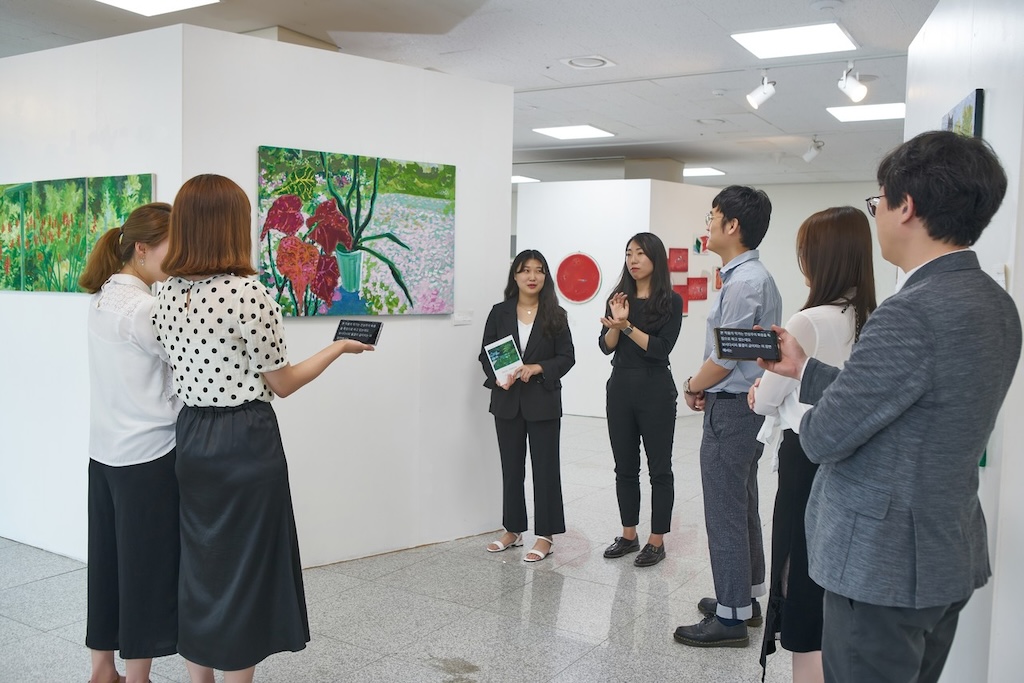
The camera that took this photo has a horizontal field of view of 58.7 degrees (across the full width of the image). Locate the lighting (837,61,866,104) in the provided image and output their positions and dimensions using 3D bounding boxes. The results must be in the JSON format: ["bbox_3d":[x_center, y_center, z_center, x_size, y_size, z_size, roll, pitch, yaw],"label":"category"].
[{"bbox_3d":[2.115,-1.621,5.664,0.120,0.250,0.190,0,4,-19],"label":"lighting"}]

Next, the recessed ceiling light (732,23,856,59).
[{"bbox_3d":[1.631,-1.735,5.234,0.600,0.040,0.600,4,4,30],"label":"recessed ceiling light"}]

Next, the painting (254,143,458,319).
[{"bbox_3d":[-0.728,-0.511,4.460,1.090,0.775,0.032,-2,5,-39],"label":"painting"}]

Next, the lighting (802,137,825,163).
[{"bbox_3d":[2.811,-1.795,8.520,0.190,0.250,0.120,3,4,25],"label":"lighting"}]

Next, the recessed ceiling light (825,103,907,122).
[{"bbox_3d":[2.896,-1.841,7.298,0.600,0.040,0.600,4,4,30],"label":"recessed ceiling light"}]

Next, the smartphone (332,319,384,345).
[{"bbox_3d":[-0.477,-0.029,2.820,0.155,0.075,0.009,4,-24,25],"label":"smartphone"}]

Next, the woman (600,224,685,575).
[{"bbox_3d":[0.667,0.286,4.631,0.410,1.667,0.350,3,4,25],"label":"woman"}]

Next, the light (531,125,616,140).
[{"bbox_3d":[0.589,-1.989,8.608,0.600,0.040,0.600,4,4,30],"label":"light"}]

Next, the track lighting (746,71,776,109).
[{"bbox_3d":[1.633,-1.654,5.979,0.190,0.250,0.120,2,4,5],"label":"track lighting"}]

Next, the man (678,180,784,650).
[{"bbox_3d":[0.878,0.286,3.688,0.410,1.809,0.480,3,4,16],"label":"man"}]

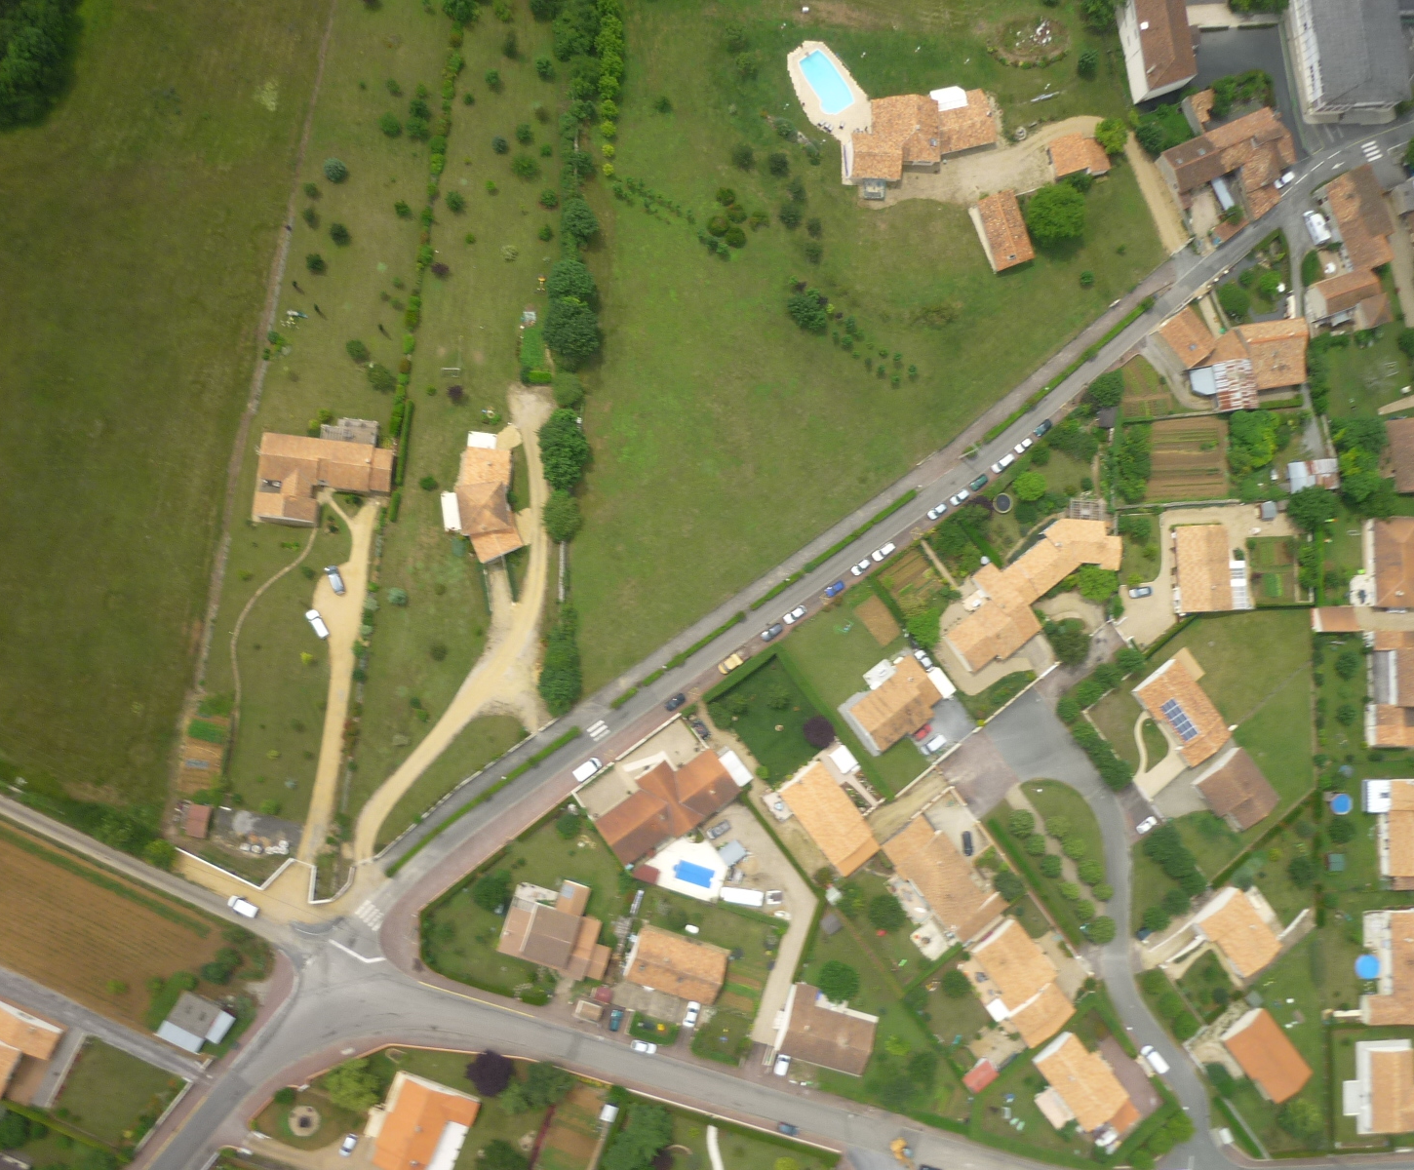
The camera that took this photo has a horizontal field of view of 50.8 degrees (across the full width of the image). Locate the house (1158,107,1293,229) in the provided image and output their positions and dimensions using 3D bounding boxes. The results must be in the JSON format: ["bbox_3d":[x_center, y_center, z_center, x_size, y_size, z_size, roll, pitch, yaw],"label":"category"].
[{"bbox_3d":[98.100,-76.020,274.370,25.970,5.500,18.170,-27,90,-8],"label":"house"}]

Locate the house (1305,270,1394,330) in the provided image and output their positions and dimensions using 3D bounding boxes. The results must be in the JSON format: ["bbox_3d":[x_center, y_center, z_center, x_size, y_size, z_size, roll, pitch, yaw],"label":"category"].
[{"bbox_3d":[126.803,-54.995,291.762,15.089,6.000,10.857,-18,89,-12],"label":"house"}]

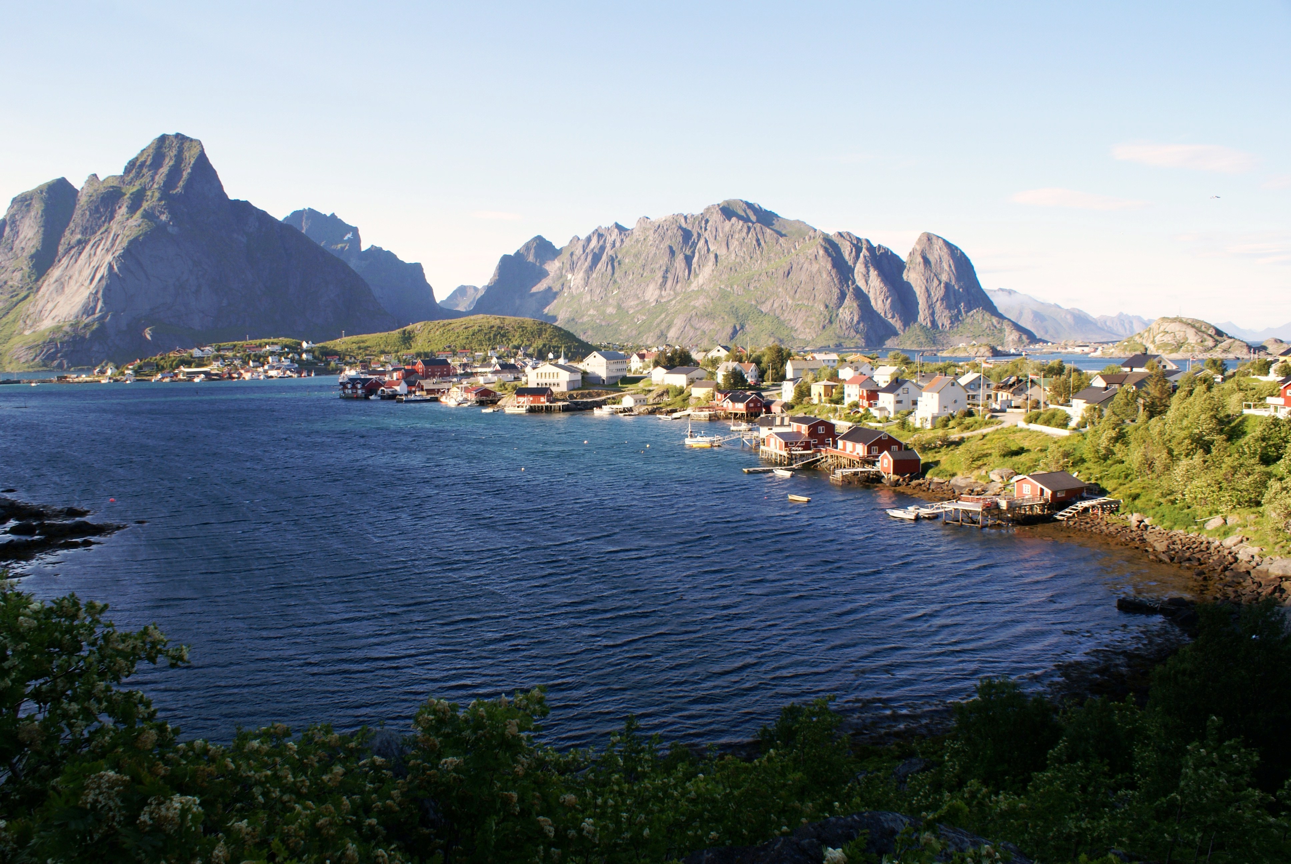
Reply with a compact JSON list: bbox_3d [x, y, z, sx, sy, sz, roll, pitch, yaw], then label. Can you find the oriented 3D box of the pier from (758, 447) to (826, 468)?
[{"bbox_3d":[32.120,4.630,212.870,8.800,2.800,14.200,-2,6,-15],"label":"pier"}]

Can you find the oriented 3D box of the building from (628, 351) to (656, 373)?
[{"bbox_3d":[-1.630,-34.940,490.820,11.500,9.350,8.500,2,6,25],"label":"building"}]

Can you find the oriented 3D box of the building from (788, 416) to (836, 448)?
[{"bbox_3d":[31.220,0.040,180.740,5.700,5.290,8.100,-2,5,-16],"label":"building"}]

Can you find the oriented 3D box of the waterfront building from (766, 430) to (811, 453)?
[{"bbox_3d":[31.480,1.830,213.830,6.600,3.600,9.500,-2,6,-15],"label":"waterfront building"}]

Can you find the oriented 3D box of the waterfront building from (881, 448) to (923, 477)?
[{"bbox_3d":[48.784,5.766,185.142,6.490,4.090,4.440,-2,5,-17],"label":"waterfront building"}]

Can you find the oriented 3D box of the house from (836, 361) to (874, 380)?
[{"bbox_3d":[72.850,-20.420,336.800,9.000,7.200,10.500,-3,6,-30],"label":"house"}]

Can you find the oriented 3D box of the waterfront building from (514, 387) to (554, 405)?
[{"bbox_3d":[-42.080,-13.780,366.370,12.000,6.000,8.000,1,5,12],"label":"waterfront building"}]

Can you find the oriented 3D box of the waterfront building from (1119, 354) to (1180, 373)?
[{"bbox_3d":[128.930,-16.230,248.140,9.200,7.000,10.000,-2,5,-13],"label":"waterfront building"}]

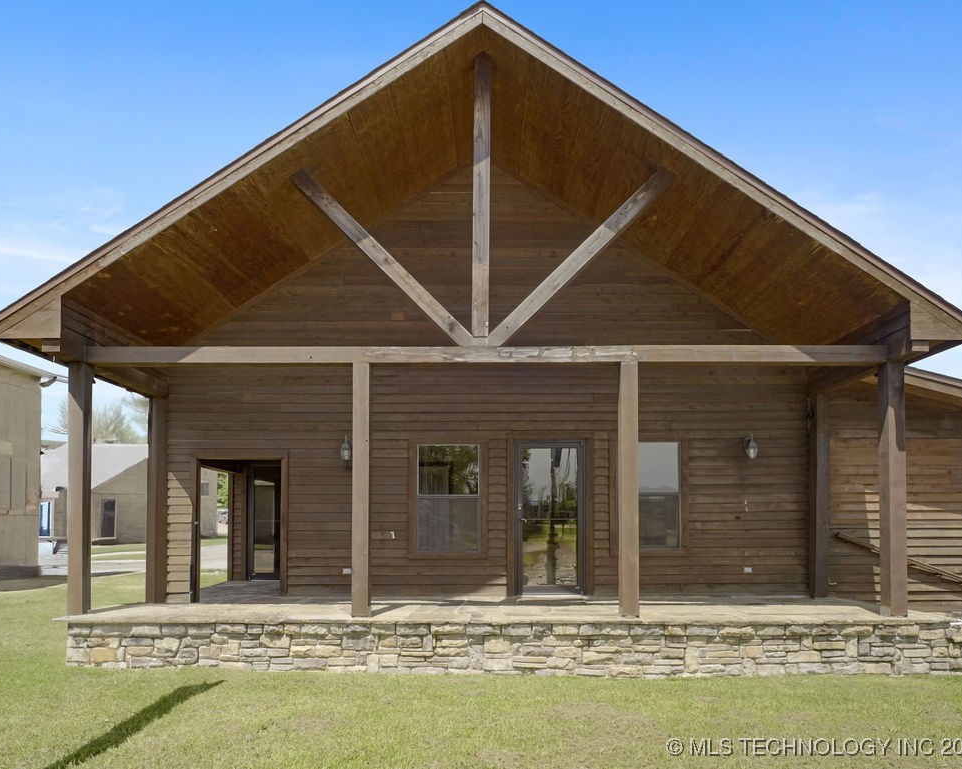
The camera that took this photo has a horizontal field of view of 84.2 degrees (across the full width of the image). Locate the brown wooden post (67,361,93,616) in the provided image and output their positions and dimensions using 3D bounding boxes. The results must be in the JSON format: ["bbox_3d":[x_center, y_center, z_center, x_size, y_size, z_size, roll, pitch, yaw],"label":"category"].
[{"bbox_3d":[-4.282,1.090,5.700,0.165,2.687,0.165,0,-2,0],"label":"brown wooden post"}]

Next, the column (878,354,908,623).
[{"bbox_3d":[4.384,1.086,5.680,0.175,2.675,0.175,0,-2,0],"label":"column"}]

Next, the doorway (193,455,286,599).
[{"bbox_3d":[-3.233,1.892,7.150,1.145,1.884,0.150,0,-2,0],"label":"doorway"}]

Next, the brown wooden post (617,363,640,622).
[{"bbox_3d":[1.562,1.091,5.650,0.170,2.682,0.170,0,-2,0],"label":"brown wooden post"}]

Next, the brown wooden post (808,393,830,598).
[{"bbox_3d":[4.401,1.413,6.950,0.170,2.616,0.170,0,-2,0],"label":"brown wooden post"}]

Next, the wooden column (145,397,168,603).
[{"bbox_3d":[-4.249,1.497,6.980,0.170,2.678,0.170,0,-2,0],"label":"wooden column"}]

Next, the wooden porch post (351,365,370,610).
[{"bbox_3d":[-1.265,1.081,5.650,0.165,2.663,0.165,0,-2,0],"label":"wooden porch post"}]

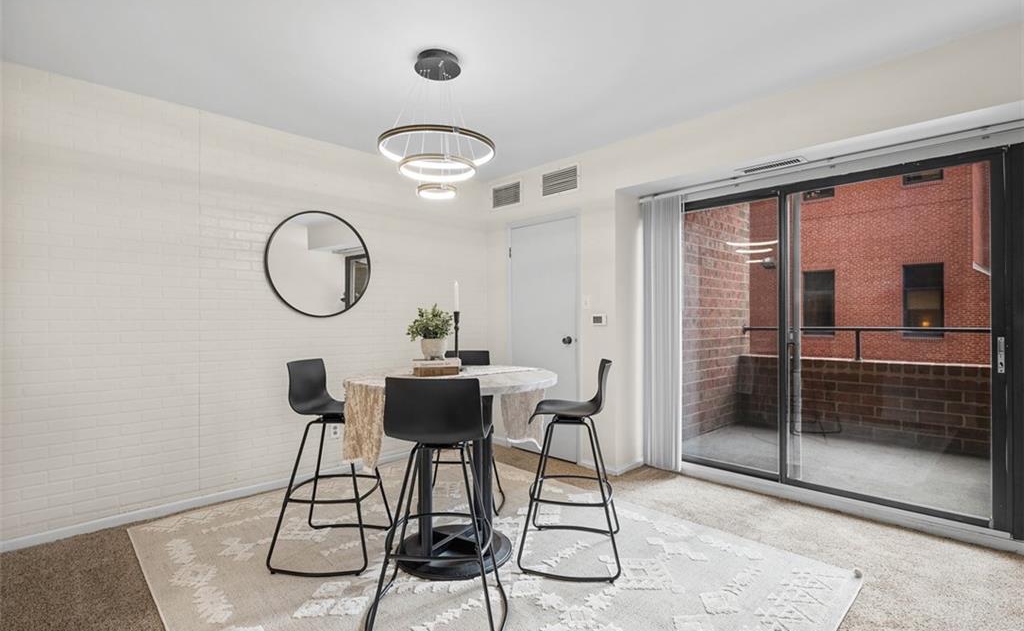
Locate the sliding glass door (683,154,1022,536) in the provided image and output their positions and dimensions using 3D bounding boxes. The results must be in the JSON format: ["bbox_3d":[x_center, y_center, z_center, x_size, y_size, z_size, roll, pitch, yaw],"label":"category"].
[{"bbox_3d":[1.929,0.126,3.225,1.919,2.020,0.101,0,0,44],"label":"sliding glass door"}]

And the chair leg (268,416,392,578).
[{"bbox_3d":[-0.920,0.866,2.519,0.480,0.707,0.535,0,0,1],"label":"chair leg"}]

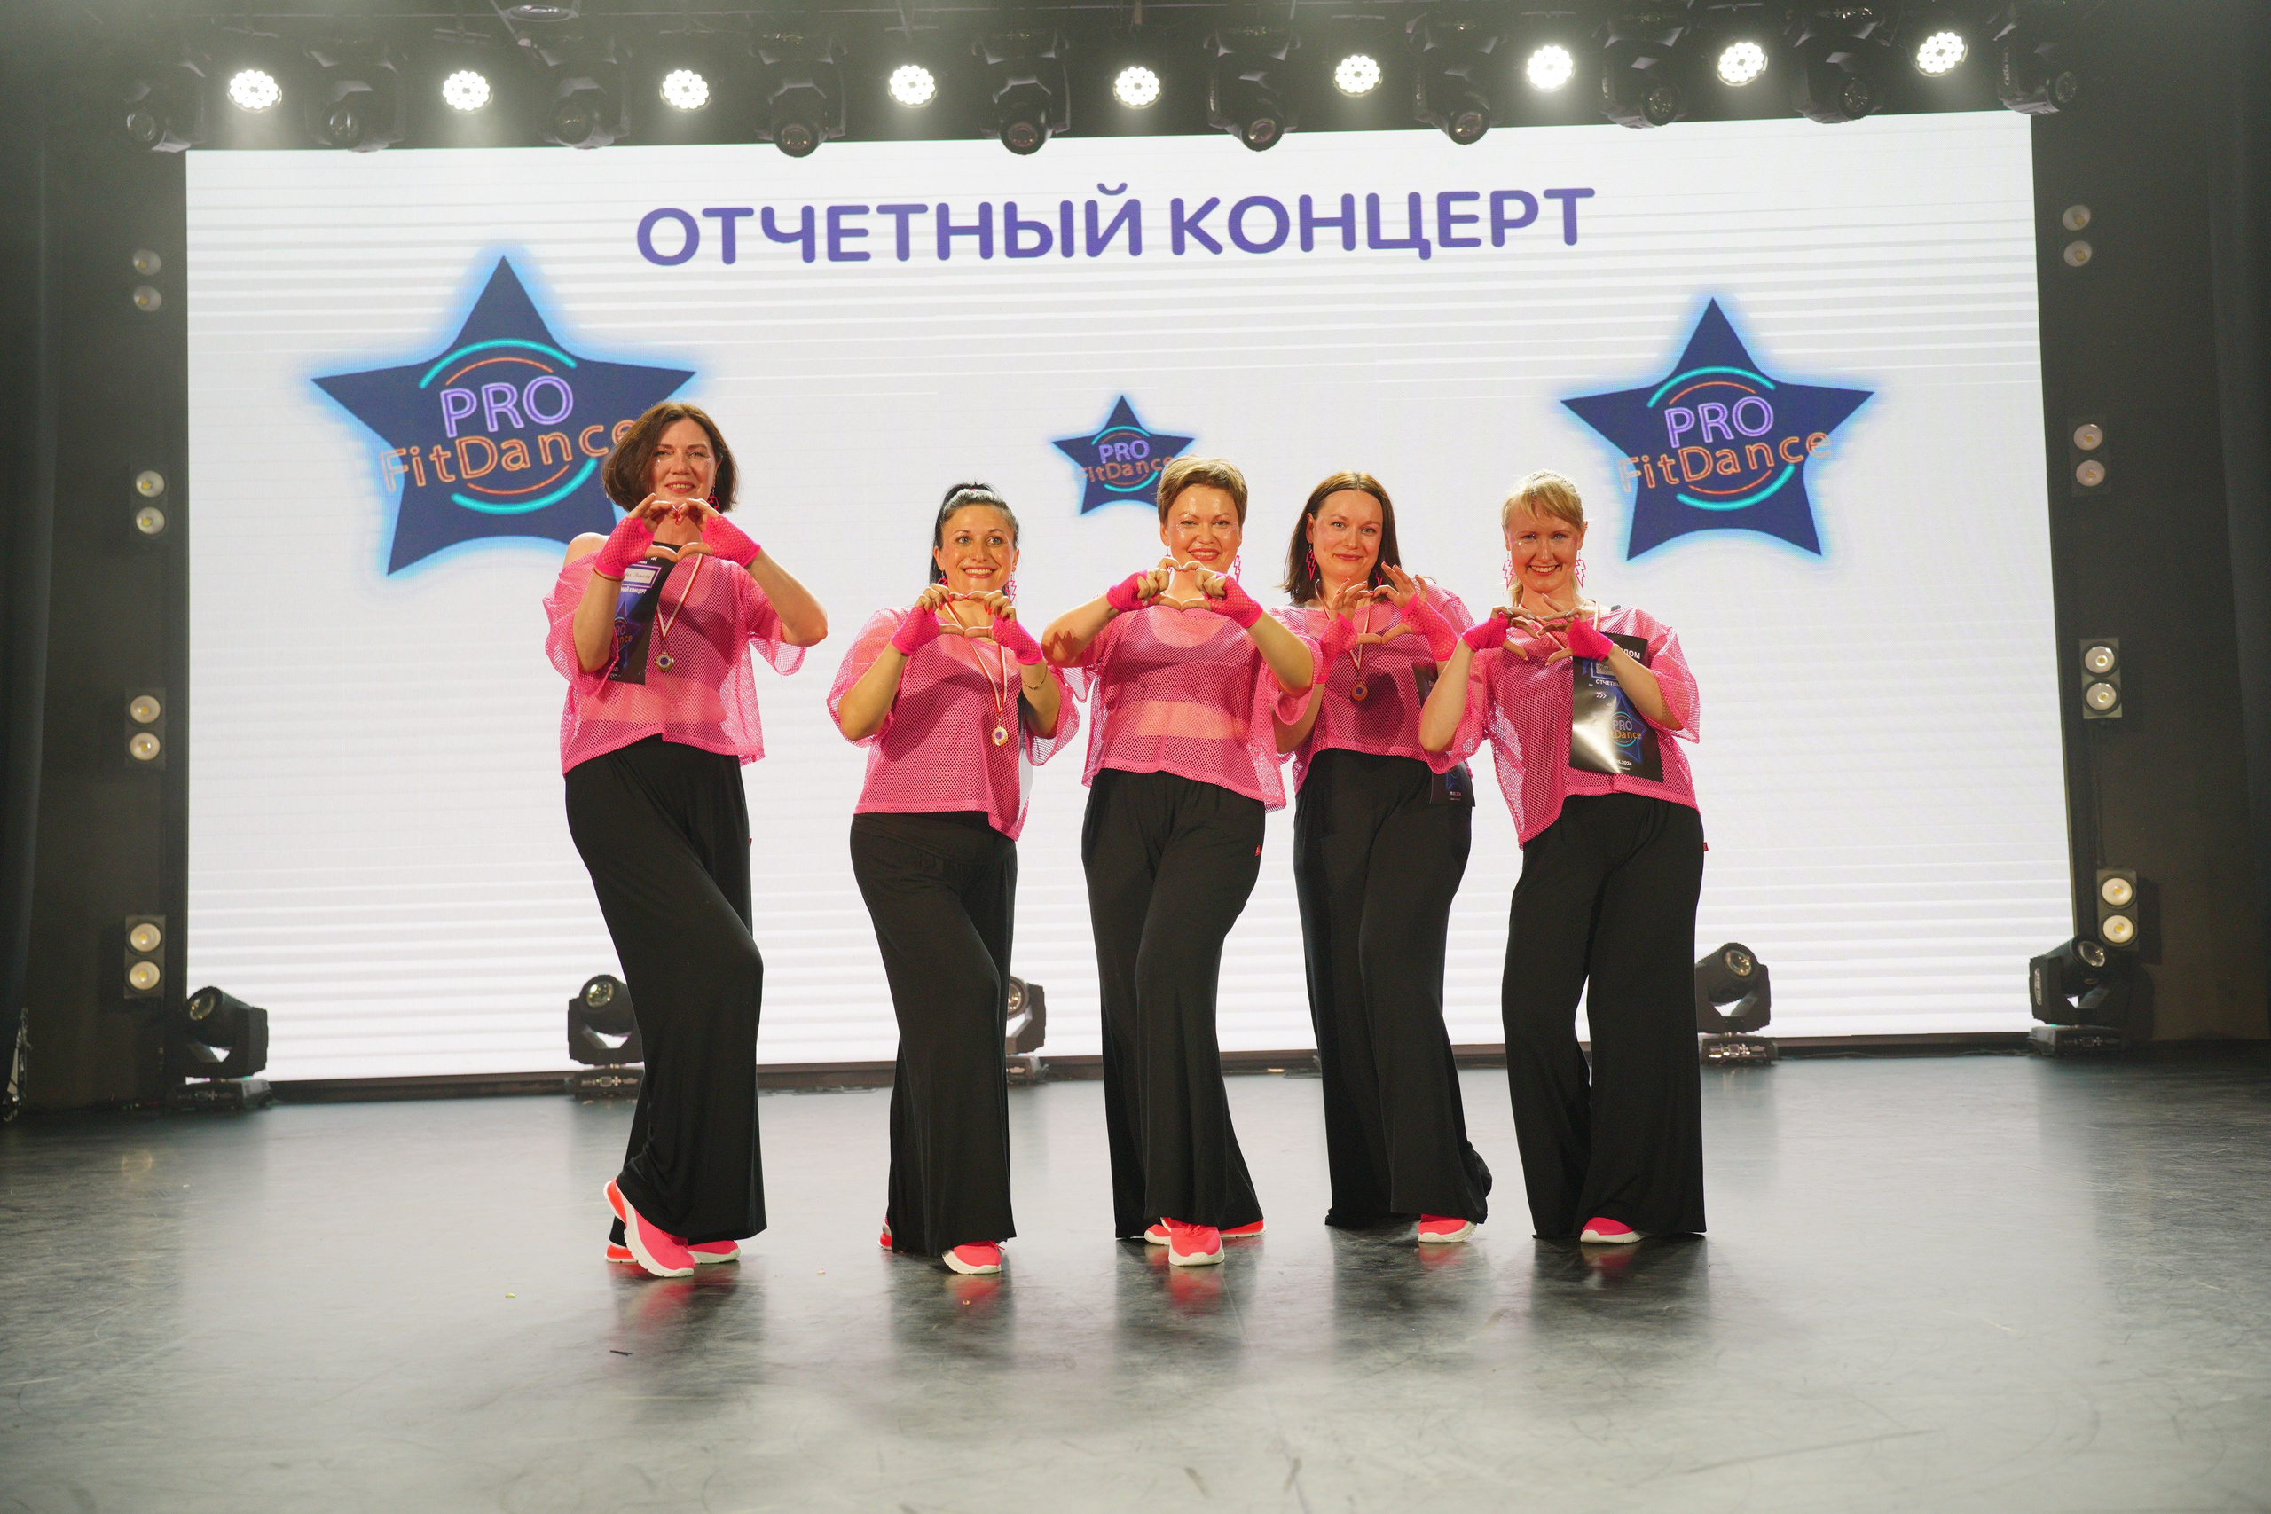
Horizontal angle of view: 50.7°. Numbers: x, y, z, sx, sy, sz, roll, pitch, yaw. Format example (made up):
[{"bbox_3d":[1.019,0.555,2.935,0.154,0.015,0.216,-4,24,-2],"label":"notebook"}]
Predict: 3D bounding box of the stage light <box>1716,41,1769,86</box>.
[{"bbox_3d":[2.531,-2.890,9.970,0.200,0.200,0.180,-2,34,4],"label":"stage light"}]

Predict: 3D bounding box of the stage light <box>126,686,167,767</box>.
[{"bbox_3d":[-4.392,-0.130,10.644,0.178,0.350,0.150,0,-5,-19],"label":"stage light"}]

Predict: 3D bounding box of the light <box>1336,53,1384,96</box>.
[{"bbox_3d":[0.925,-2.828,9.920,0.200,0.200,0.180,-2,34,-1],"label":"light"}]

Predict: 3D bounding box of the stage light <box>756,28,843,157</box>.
[{"bbox_3d":[-1.347,-2.653,9.669,0.360,0.531,0.340,-1,-4,-1],"label":"stage light"}]

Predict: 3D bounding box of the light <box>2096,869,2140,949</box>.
[{"bbox_3d":[4.159,0.648,10.140,0.160,0.335,0.150,-3,-4,23],"label":"light"}]

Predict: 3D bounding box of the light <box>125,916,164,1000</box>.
[{"bbox_3d":[-4.122,0.833,9.970,0.168,0.355,0.150,0,-4,-26],"label":"light"}]

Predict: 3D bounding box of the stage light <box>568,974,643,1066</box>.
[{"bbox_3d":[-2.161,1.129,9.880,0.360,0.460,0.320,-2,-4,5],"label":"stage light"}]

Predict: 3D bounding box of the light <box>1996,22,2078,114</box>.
[{"bbox_3d":[3.734,-2.874,9.901,0.350,0.460,0.300,0,-5,-15],"label":"light"}]

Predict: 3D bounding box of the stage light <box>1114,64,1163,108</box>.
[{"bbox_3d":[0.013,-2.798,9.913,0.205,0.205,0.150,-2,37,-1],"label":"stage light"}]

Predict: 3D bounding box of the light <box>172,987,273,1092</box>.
[{"bbox_3d":[-3.973,1.260,10.422,0.345,0.520,0.300,-2,-5,7],"label":"light"}]

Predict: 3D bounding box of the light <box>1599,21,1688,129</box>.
[{"bbox_3d":[2.106,-2.824,9.930,0.340,0.430,0.320,-1,-4,-10],"label":"light"}]

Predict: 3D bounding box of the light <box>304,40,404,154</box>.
[{"bbox_3d":[-3.125,-2.666,9.622,0.360,0.461,0.380,-1,-4,-1],"label":"light"}]

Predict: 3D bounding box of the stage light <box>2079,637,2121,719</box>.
[{"bbox_3d":[4.343,-0.355,10.777,0.178,0.350,0.150,-4,-5,24],"label":"stage light"}]

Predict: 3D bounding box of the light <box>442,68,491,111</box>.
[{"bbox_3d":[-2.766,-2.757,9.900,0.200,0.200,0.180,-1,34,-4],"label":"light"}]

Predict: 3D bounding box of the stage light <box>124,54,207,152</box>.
[{"bbox_3d":[-3.980,-2.696,9.840,0.330,0.410,0.320,-2,-4,7],"label":"stage light"}]

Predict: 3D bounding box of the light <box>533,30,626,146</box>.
[{"bbox_3d":[-2.289,-2.743,9.850,0.350,0.440,0.320,-2,-4,4],"label":"light"}]

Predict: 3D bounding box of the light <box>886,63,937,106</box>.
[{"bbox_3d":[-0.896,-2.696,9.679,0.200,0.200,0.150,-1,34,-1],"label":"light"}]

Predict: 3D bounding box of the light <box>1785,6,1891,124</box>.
[{"bbox_3d":[2.855,-2.811,9.726,0.360,0.463,0.380,-1,-4,-7],"label":"light"}]

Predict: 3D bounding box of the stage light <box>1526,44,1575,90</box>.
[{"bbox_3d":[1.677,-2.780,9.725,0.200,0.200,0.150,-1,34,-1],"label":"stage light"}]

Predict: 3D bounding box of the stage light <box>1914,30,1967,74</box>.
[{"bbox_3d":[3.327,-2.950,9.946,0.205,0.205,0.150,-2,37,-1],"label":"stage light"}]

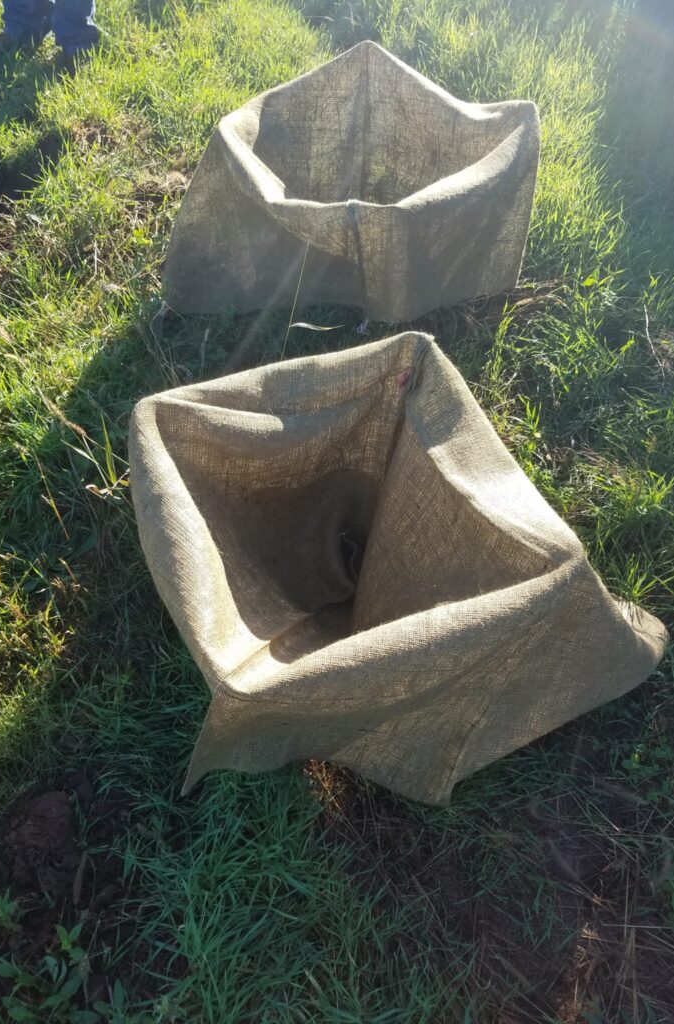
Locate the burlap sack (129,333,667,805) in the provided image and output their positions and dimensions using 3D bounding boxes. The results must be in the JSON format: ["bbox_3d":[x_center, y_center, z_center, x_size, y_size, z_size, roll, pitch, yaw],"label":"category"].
[{"bbox_3d":[0.070,0.065,1.176,0.700,0.320,0.620,-15,50,-13],"label":"burlap sack"}]

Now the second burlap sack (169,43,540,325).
[{"bbox_3d":[0.019,-0.860,1.972,0.860,0.380,0.730,-4,48,-3],"label":"second burlap sack"}]

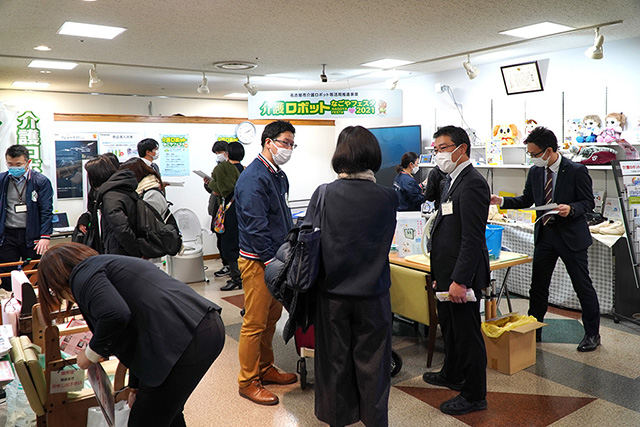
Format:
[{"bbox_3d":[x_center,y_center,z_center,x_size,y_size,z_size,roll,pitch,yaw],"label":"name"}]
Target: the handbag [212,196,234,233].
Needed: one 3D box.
[{"bbox_3d":[-1.047,0.016,5.180,0.220,0.370,0.140,3,6,30],"label":"handbag"}]

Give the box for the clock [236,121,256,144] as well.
[{"bbox_3d":[-1.147,-1.263,7.514,0.340,0.340,0.050,-7,9,-37],"label":"clock"}]

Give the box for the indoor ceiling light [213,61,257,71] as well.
[{"bbox_3d":[-0.986,-1.707,5.605,0.500,0.050,0.500,-1,7,0],"label":"indoor ceiling light"}]

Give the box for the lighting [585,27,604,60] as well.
[{"bbox_3d":[2.359,-1.461,4.126,0.140,0.265,0.140,0,7,3],"label":"lighting"}]

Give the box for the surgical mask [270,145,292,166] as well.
[{"bbox_3d":[-0.239,-0.357,2.980,0.110,0.130,0.150,3,6,35],"label":"surgical mask"}]

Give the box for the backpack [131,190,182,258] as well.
[{"bbox_3d":[-1.194,0.111,3.550,0.320,0.440,0.220,2,7,21],"label":"backpack"}]

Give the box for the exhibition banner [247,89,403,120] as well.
[{"bbox_3d":[0.080,-1.494,6.600,2.110,0.385,0.020,0,7,2],"label":"exhibition banner"}]

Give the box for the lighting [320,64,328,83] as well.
[{"bbox_3d":[0.055,-1.699,5.834,0.085,0.210,0.110,1,7,18],"label":"lighting"}]

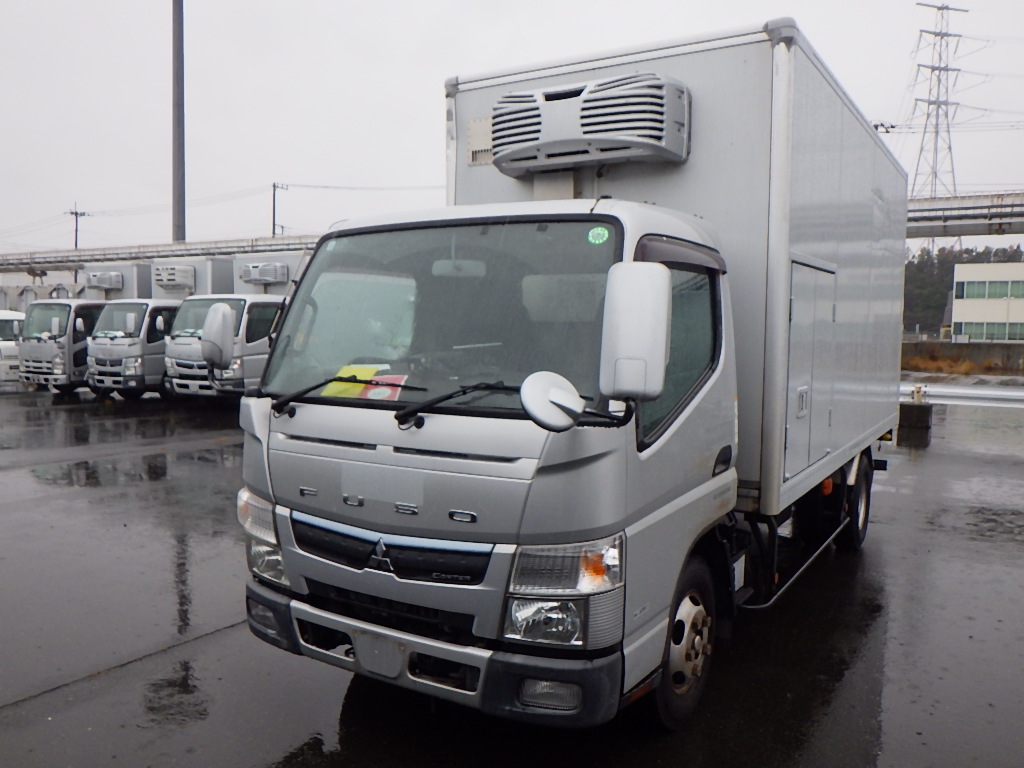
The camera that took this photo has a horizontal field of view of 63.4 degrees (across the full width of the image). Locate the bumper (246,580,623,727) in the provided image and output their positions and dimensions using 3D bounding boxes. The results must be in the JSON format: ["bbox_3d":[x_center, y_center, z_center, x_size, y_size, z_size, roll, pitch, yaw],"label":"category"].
[{"bbox_3d":[-0.408,0.954,3.030,1.652,0.229,0.291,3,5,32],"label":"bumper"}]

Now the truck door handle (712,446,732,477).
[{"bbox_3d":[0.869,0.314,3.419,0.046,0.102,0.245,3,5,32],"label":"truck door handle"}]

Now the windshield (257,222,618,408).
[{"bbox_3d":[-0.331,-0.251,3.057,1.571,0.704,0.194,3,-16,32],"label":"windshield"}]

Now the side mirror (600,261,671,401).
[{"bbox_3d":[0.333,-0.151,2.201,0.184,0.362,0.092,2,4,24],"label":"side mirror"}]

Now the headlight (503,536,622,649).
[{"bbox_3d":[0.170,0.649,2.658,0.365,0.367,0.199,3,5,32],"label":"headlight"}]

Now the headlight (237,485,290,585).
[{"bbox_3d":[-0.976,0.592,3.365,0.365,0.367,0.199,3,5,32],"label":"headlight"}]

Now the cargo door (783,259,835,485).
[{"bbox_3d":[1.532,-0.081,4.275,0.056,1.025,1.030,3,5,32],"label":"cargo door"}]

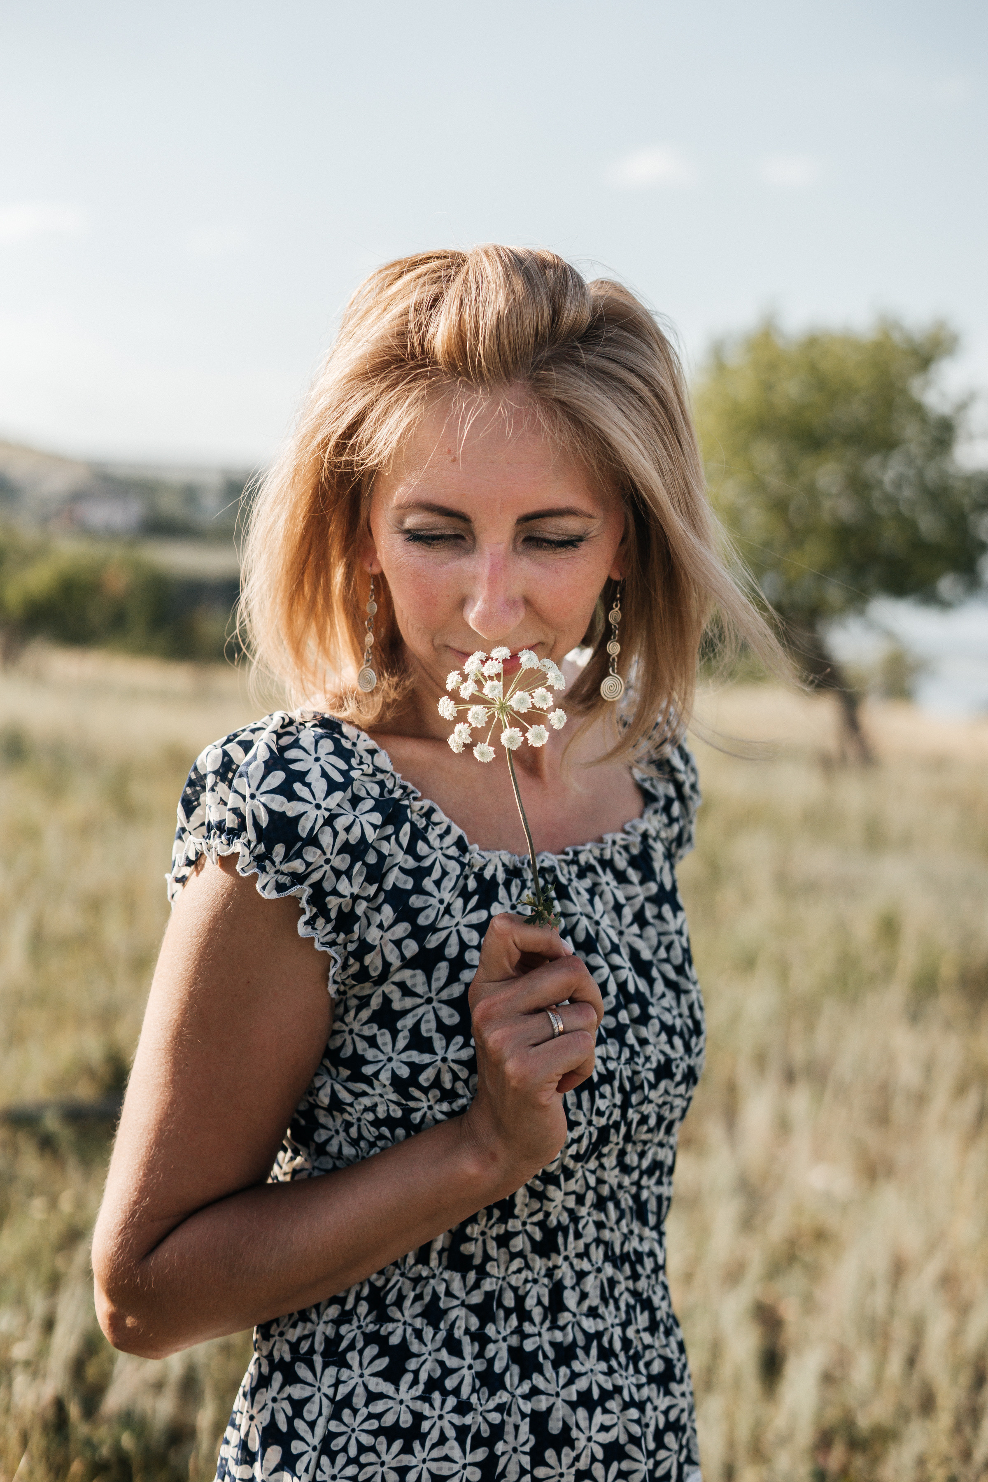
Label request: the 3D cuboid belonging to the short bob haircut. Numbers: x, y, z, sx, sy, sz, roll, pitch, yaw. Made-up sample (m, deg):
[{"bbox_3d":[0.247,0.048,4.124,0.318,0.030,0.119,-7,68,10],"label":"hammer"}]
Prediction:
[{"bbox_3d":[0.006,-0.138,1.155,0.295,0.280,0.245,0,14,0],"label":"short bob haircut"}]

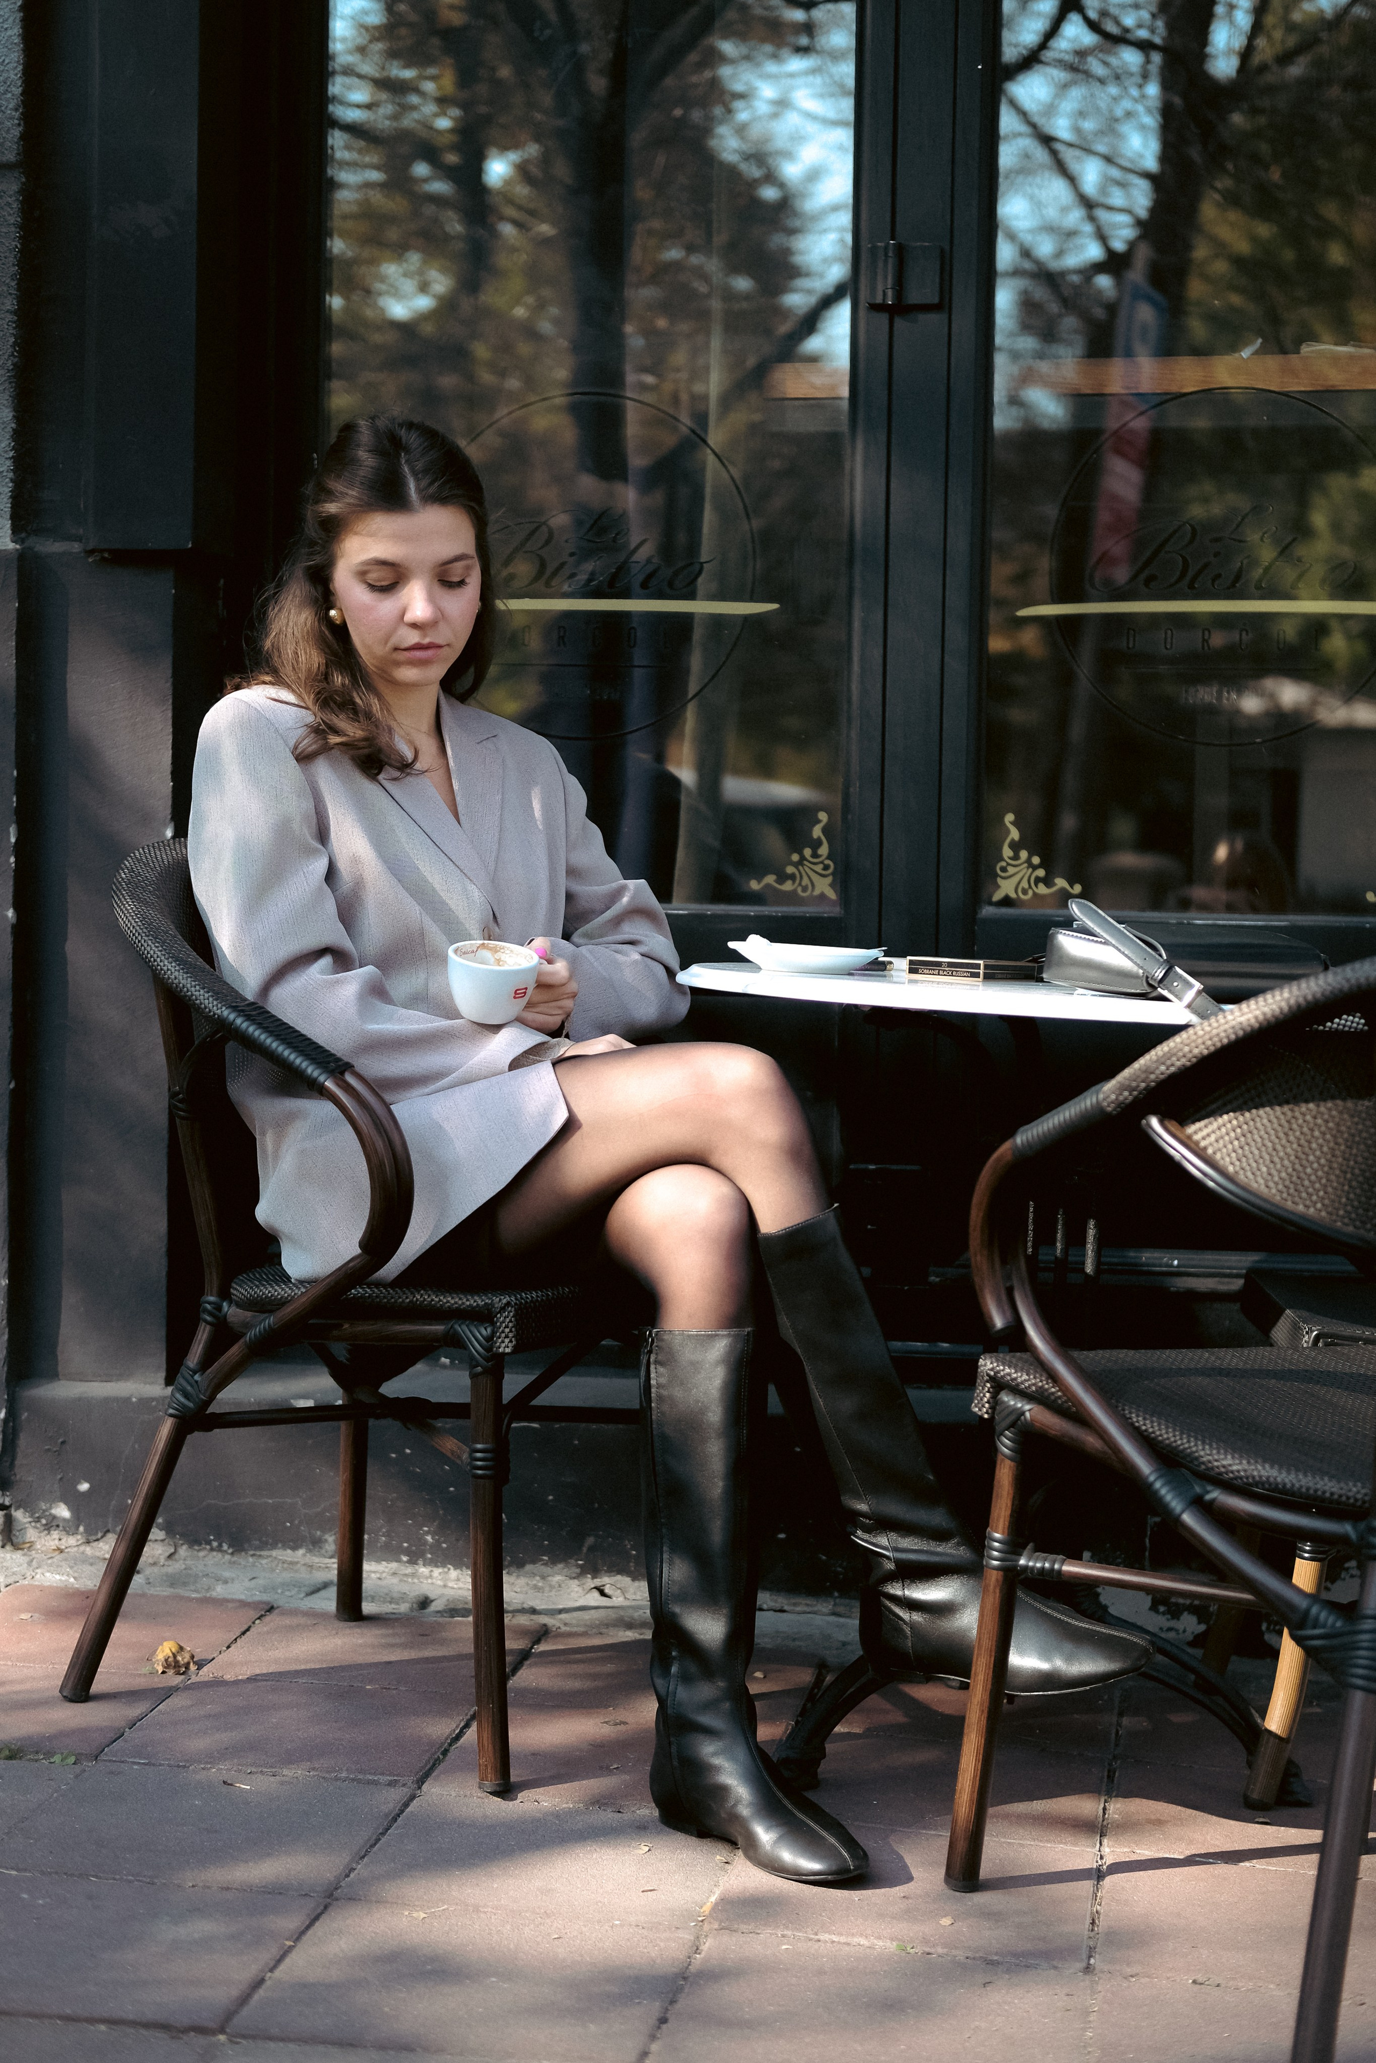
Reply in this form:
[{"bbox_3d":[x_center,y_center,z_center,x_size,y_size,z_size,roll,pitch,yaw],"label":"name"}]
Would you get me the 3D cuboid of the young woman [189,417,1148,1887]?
[{"bbox_3d":[-0.082,0.050,2.885,0.935,1.298,0.520,5,5,44],"label":"young woman"}]

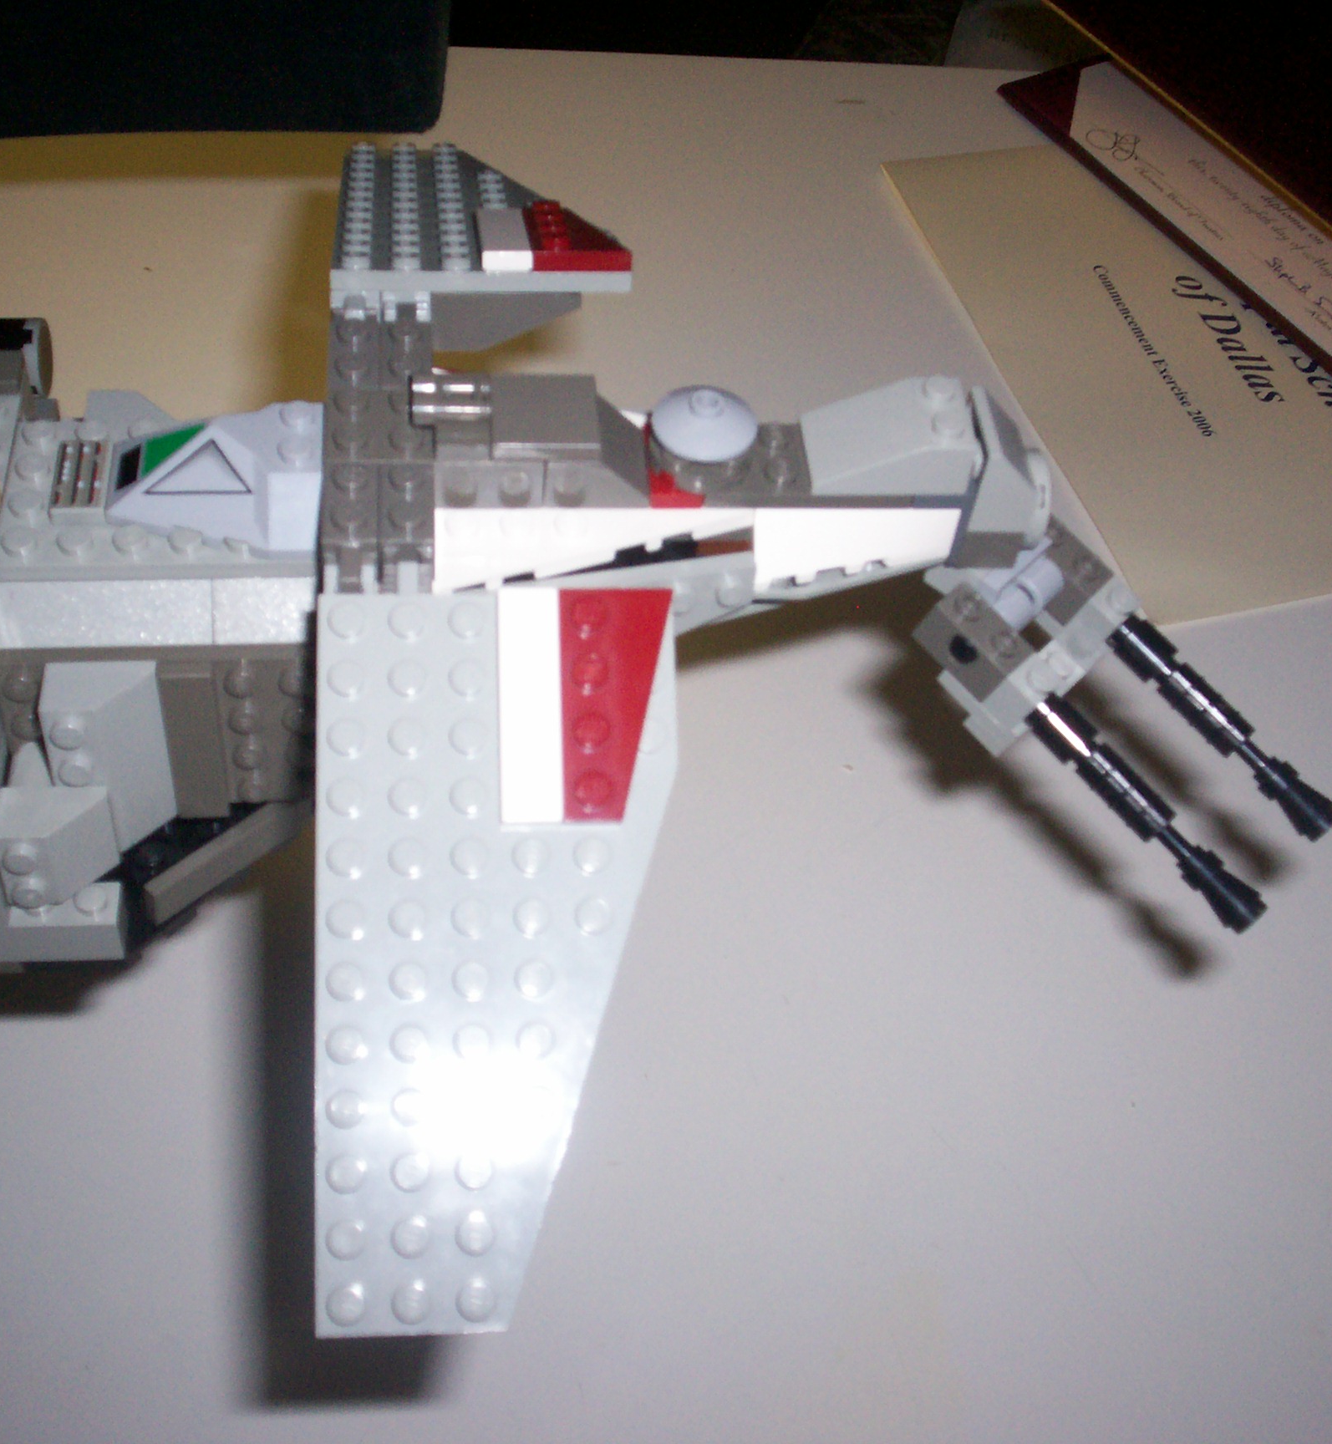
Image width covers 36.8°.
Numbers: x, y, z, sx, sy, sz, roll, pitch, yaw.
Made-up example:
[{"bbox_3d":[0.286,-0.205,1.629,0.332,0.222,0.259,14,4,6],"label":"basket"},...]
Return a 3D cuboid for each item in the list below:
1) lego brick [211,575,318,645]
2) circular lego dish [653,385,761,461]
[{"bbox_3d":[-0.060,-0.018,0.304,0.016,0.010,0.016,-1,49,-6],"label":"lego brick"},{"bbox_3d":[0.006,-0.046,0.299,0.016,0.005,0.016,3,50,-4],"label":"circular lego dish"}]

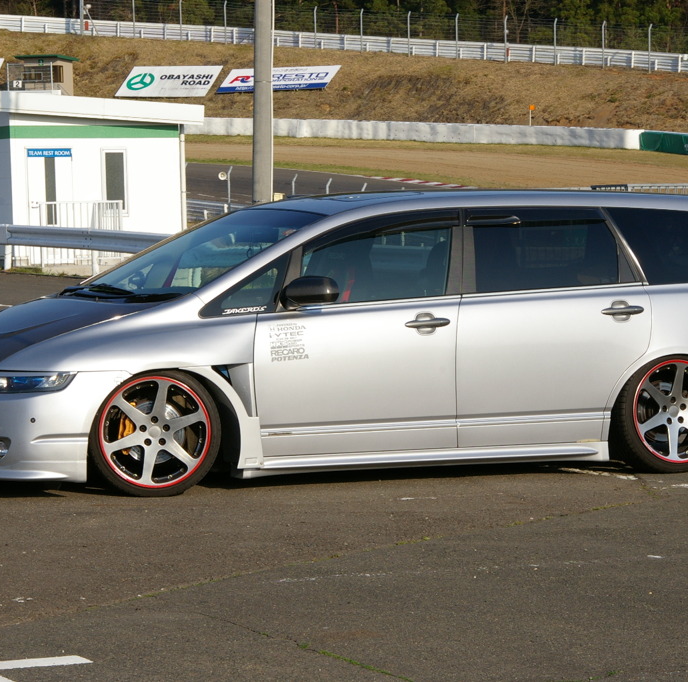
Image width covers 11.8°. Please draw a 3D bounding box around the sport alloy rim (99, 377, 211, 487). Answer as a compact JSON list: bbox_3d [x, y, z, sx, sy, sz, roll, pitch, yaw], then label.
[{"bbox_3d":[-0.886,0.427,15.585,0.520,0.520,0.200,0,3,-3],"label":"sport alloy rim"}]

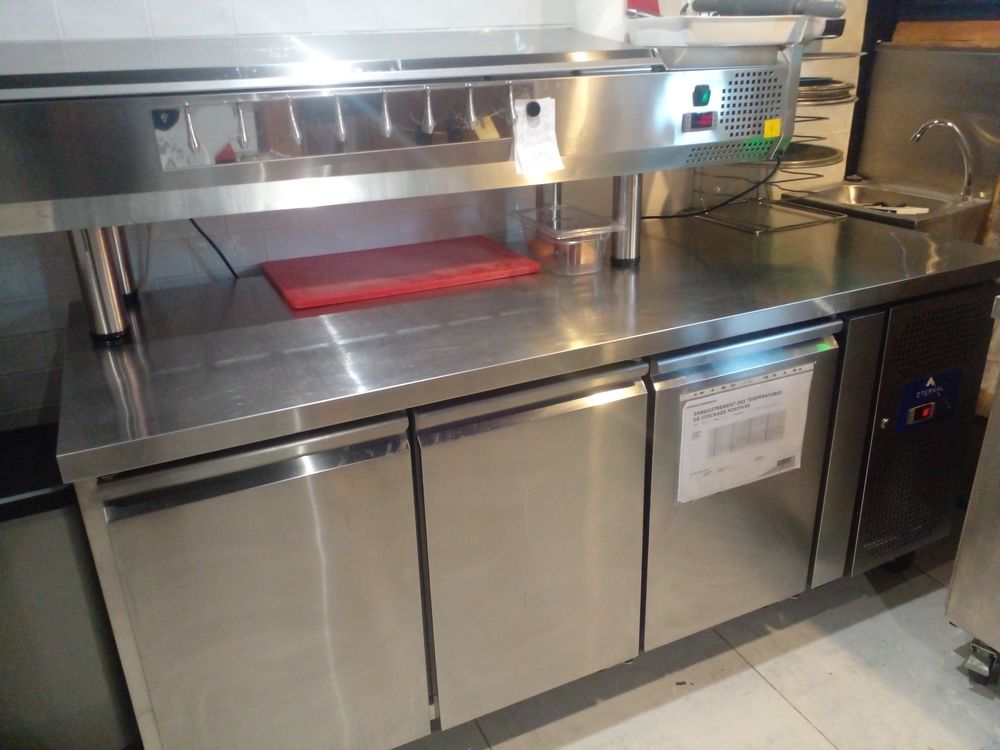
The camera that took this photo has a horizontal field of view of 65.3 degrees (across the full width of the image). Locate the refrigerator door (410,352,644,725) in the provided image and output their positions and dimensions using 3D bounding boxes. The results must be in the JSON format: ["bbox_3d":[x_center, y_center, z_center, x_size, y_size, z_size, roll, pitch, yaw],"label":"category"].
[{"bbox_3d":[0.064,0.302,1.392,0.418,0.631,0.060,-12,24,-22],"label":"refrigerator door"}]

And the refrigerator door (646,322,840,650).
[{"bbox_3d":[0.462,0.219,1.555,0.420,0.637,0.055,-12,25,-22],"label":"refrigerator door"}]

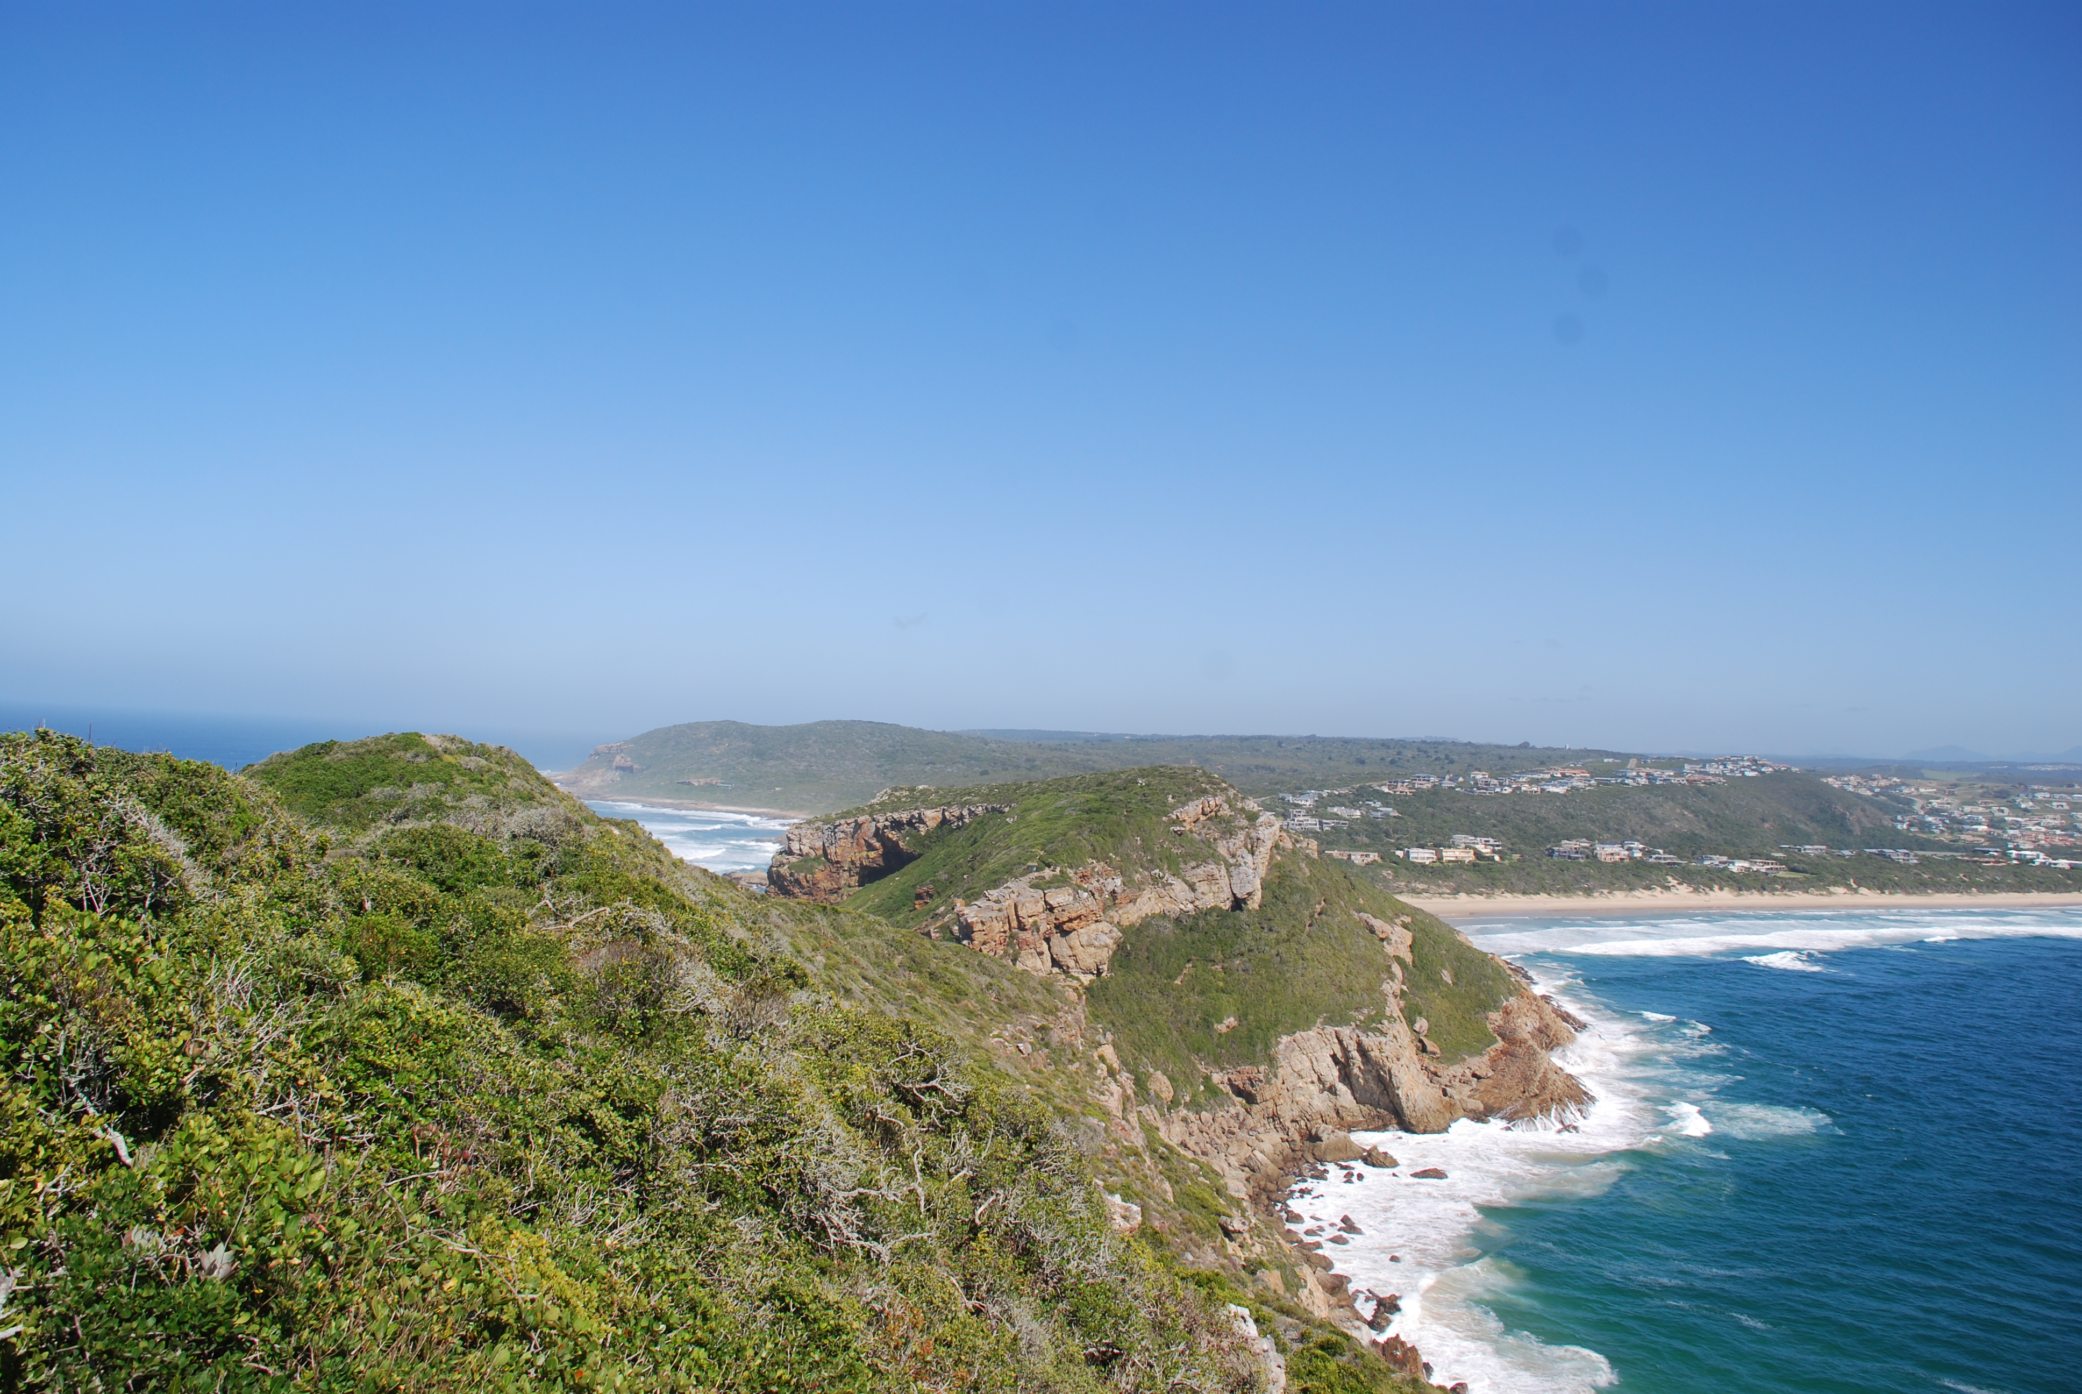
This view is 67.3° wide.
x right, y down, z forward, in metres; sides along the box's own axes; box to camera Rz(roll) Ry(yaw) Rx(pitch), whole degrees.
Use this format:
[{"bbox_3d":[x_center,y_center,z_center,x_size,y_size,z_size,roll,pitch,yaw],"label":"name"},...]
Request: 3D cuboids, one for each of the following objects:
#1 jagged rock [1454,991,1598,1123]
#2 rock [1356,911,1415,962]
[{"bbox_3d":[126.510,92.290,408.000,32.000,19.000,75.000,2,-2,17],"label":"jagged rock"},{"bbox_3d":[88.670,61.670,402.000,13.800,11.300,10.500,3,-2,12],"label":"rock"}]

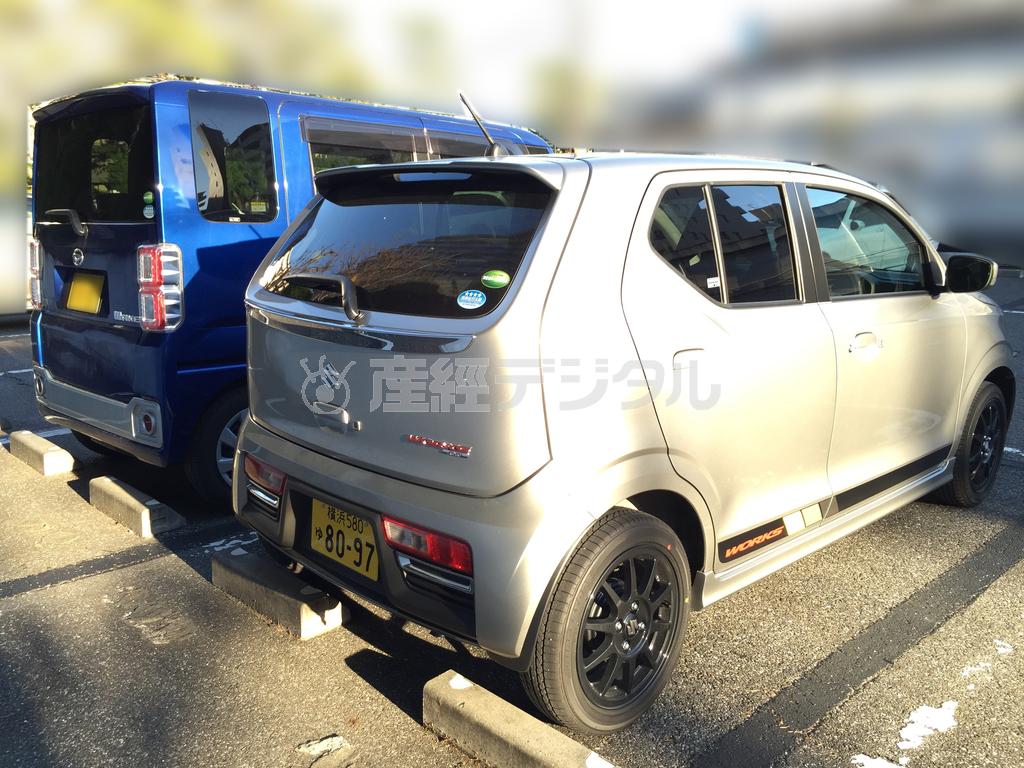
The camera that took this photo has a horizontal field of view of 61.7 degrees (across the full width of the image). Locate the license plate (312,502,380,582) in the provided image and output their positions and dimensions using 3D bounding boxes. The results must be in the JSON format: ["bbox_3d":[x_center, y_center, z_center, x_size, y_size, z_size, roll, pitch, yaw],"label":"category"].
[{"bbox_3d":[-0.468,0.424,2.374,0.020,0.165,0.330,-4,11,-44],"label":"license plate"}]

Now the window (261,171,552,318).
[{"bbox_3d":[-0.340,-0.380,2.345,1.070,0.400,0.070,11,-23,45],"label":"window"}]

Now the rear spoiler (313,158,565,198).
[{"bbox_3d":[-0.274,-0.565,2.374,0.160,0.088,1.050,-10,14,-43],"label":"rear spoiler"}]

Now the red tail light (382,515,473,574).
[{"bbox_3d":[-0.196,0.382,2.073,0.320,0.085,0.060,9,14,40],"label":"red tail light"}]

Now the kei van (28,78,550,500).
[{"bbox_3d":[-0.829,-0.605,5.087,1.500,1.835,3.395,9,15,42],"label":"kei van"}]

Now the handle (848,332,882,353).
[{"bbox_3d":[1.171,-0.136,2.848,0.215,0.055,0.050,-10,14,-43],"label":"handle"}]

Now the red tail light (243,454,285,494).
[{"bbox_3d":[-0.744,0.276,2.632,0.060,0.085,0.320,-8,13,-38],"label":"red tail light"}]

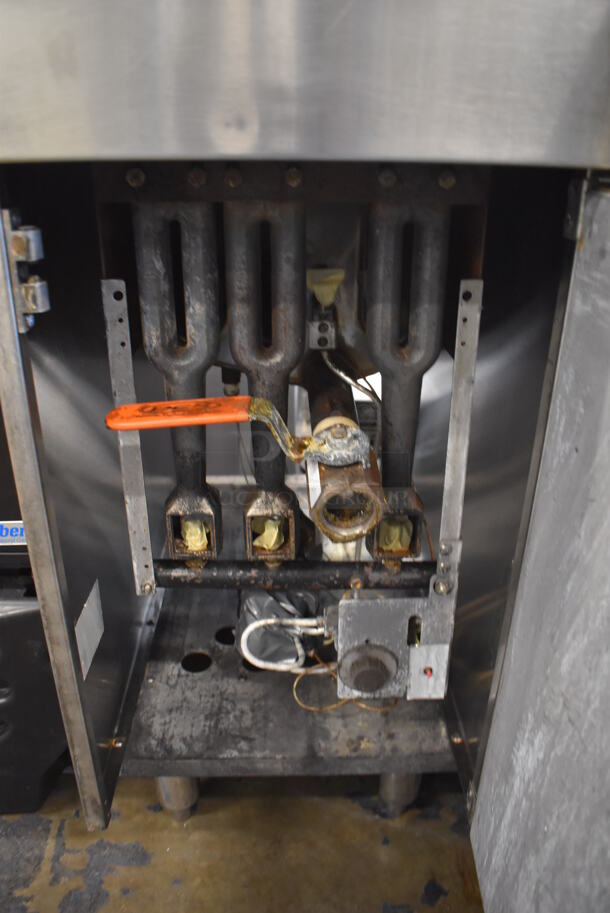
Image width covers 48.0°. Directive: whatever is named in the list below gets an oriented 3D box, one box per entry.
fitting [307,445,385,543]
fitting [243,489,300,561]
[{"bbox_3d":[0.032,0.022,0.589,0.060,0.062,0.082,-1,40,-4],"label":"fitting"},{"bbox_3d":[-0.031,0.062,0.665,0.048,0.061,0.050,1,25,0],"label":"fitting"}]

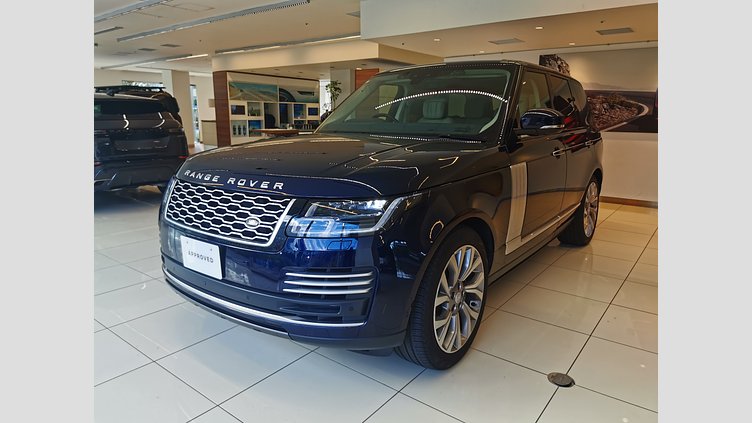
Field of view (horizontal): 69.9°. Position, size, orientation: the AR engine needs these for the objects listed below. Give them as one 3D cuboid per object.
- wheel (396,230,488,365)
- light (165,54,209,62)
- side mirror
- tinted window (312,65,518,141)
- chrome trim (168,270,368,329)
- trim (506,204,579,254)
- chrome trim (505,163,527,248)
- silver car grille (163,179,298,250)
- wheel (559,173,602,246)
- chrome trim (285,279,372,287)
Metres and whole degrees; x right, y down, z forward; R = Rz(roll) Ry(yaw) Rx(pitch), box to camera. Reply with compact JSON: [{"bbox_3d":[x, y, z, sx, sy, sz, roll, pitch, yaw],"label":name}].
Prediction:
[{"bbox_3d":[0.332,0.452,2.934,0.280,0.780,0.780,9,15,34],"label":"wheel"},{"bbox_3d":[-5.033,-4.064,14.300,2.100,0.080,0.160,10,15,36],"label":"light"},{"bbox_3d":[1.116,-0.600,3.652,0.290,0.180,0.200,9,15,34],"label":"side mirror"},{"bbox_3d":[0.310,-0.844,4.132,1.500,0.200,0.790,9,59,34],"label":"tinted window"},{"bbox_3d":[-0.759,0.441,2.845,1.550,0.100,0.330,9,15,34],"label":"chrome trim"},{"bbox_3d":[1.329,0.089,4.117,0.050,0.090,1.780,9,15,34],"label":"trim"},{"bbox_3d":[0.899,-0.040,3.463,0.050,0.540,0.310,9,15,34],"label":"chrome trim"},{"bbox_3d":[-0.781,0.000,2.706,0.930,0.220,0.150,9,15,34],"label":"silver car grille"},{"bbox_3d":[1.991,-0.040,5.290,0.280,0.780,0.780,9,15,34],"label":"wheel"},{"bbox_3d":[-0.223,0.333,2.513,0.410,0.040,0.090,0,12,-2],"label":"chrome trim"}]

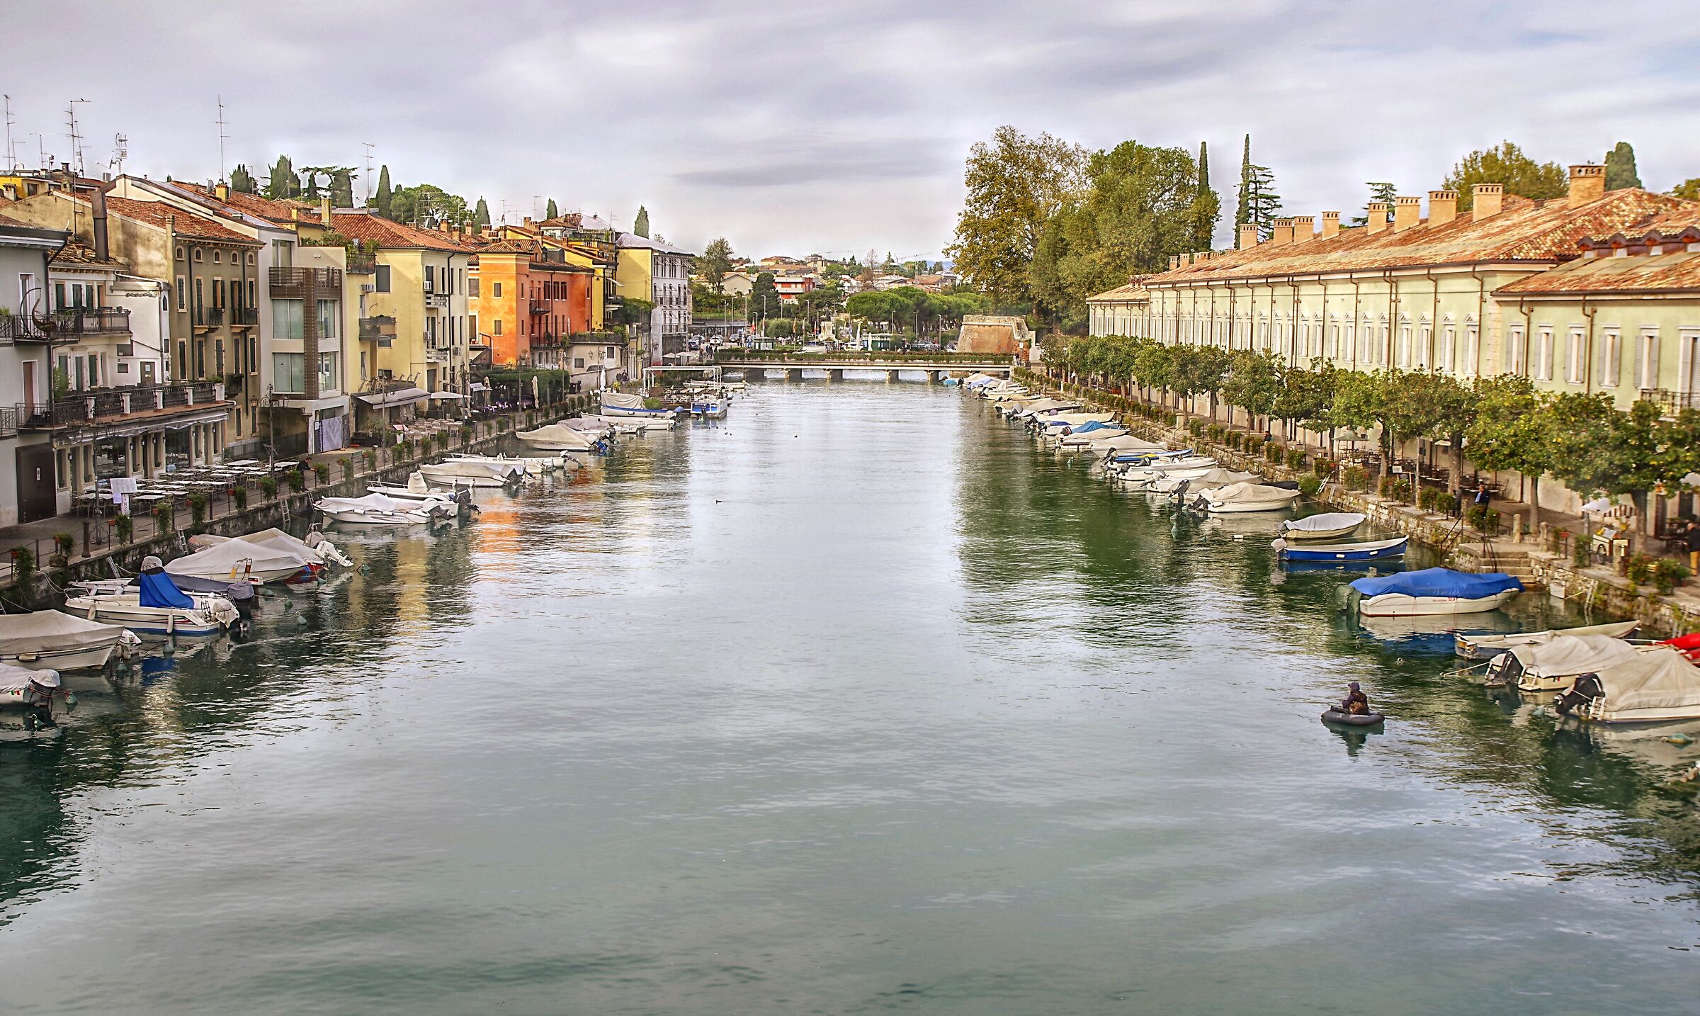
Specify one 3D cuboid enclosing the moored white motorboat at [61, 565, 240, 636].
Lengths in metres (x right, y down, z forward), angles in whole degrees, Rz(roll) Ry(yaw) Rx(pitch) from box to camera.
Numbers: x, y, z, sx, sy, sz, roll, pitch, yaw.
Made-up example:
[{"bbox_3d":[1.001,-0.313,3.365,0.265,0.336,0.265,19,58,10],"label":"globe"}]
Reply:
[{"bbox_3d":[-20.757,2.671,58.839,5.495,1.800,2.100,2,6,11],"label":"moored white motorboat"}]

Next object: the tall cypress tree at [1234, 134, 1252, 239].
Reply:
[{"bbox_3d":[46.082,-29.110,231.452,2.300,28.530,2.300,1,6,0],"label":"tall cypress tree"}]

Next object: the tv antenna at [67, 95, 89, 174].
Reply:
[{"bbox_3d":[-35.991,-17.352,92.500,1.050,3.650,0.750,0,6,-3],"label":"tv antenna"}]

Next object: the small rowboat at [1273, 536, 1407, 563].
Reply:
[{"bbox_3d":[19.212,1.488,77.628,5.211,1.000,1.700,0,6,-5],"label":"small rowboat"}]

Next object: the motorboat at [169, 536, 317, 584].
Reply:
[{"bbox_3d":[-20.861,1.884,67.938,4.850,1.450,2.000,0,6,-2],"label":"motorboat"}]

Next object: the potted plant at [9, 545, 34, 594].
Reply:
[{"bbox_3d":[-25.728,1.920,61.614,0.800,1.400,0.750,1,6,0],"label":"potted plant"}]

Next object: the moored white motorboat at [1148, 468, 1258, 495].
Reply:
[{"bbox_3d":[19.018,-1.431,106.356,5.550,1.300,2.100,0,6,-5],"label":"moored white motorboat"}]

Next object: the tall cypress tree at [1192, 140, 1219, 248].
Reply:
[{"bbox_3d":[41.669,-29.107,233.427,3.000,28.043,3.000,1,6,0],"label":"tall cypress tree"}]

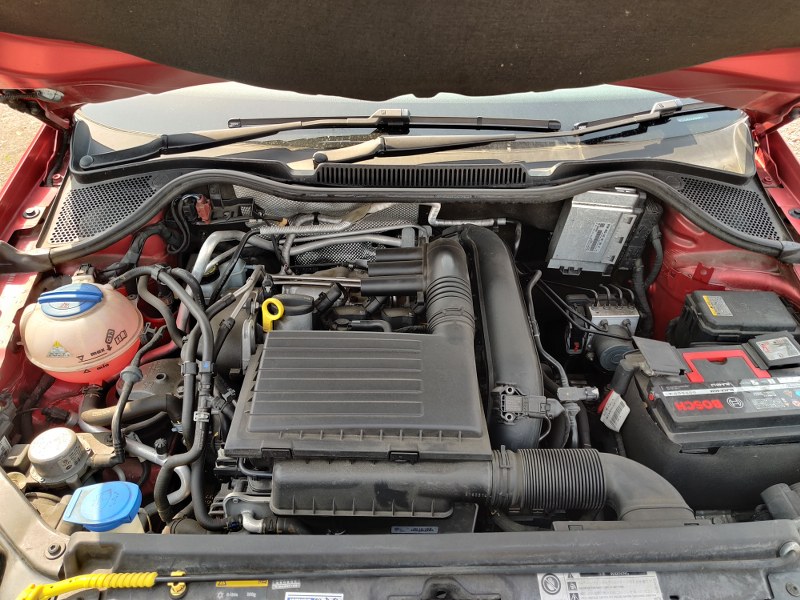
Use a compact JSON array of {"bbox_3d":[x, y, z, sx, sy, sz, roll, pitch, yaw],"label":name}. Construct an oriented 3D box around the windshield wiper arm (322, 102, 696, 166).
[{"bbox_3d":[0.200,-0.323,1.203,0.740,0.065,0.065,-10,43,-5],"label":"windshield wiper arm"}]

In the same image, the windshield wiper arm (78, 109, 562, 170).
[{"bbox_3d":[-0.147,-0.313,1.192,0.930,0.075,0.100,-1,42,1],"label":"windshield wiper arm"}]

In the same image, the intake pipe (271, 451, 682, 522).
[{"bbox_3d":[0.097,0.252,0.799,0.520,0.115,0.135,0,42,0],"label":"intake pipe"}]

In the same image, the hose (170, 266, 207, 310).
[{"bbox_3d":[-0.306,-0.022,0.922,0.052,0.055,0.060,0,42,0],"label":"hose"}]

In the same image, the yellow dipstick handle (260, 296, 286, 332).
[{"bbox_3d":[-0.191,0.022,0.943,0.034,0.060,0.012,0,28,0],"label":"yellow dipstick handle"}]

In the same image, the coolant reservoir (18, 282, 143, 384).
[{"bbox_3d":[-0.442,0.056,0.857,0.154,0.165,0.154,0,42,0],"label":"coolant reservoir"}]

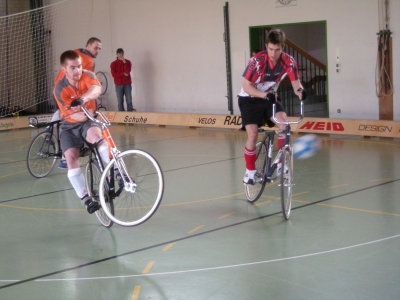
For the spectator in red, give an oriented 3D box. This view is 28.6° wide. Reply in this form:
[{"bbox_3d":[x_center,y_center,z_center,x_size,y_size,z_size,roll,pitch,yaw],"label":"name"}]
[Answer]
[{"bbox_3d":[-1.801,-1.453,18.100,0.510,1.760,0.370,-4,7,-10],"label":"spectator in red"}]

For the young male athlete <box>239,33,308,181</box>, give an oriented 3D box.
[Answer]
[{"bbox_3d":[0.673,-0.410,7.400,0.540,1.460,0.800,-4,7,-14],"label":"young male athlete"}]

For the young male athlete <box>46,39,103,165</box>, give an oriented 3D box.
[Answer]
[{"bbox_3d":[-1.670,-0.628,10.500,0.640,1.700,0.760,3,8,38],"label":"young male athlete"}]

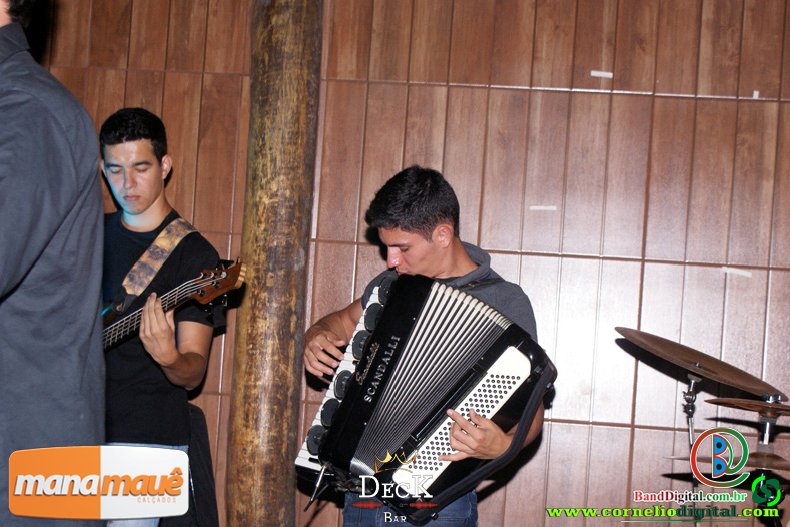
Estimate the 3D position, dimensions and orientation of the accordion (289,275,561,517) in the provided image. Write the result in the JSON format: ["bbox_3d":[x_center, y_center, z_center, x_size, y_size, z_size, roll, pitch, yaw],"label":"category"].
[{"bbox_3d":[0.028,0.303,3.339,0.510,0.510,0.210,24,-16,33],"label":"accordion"}]

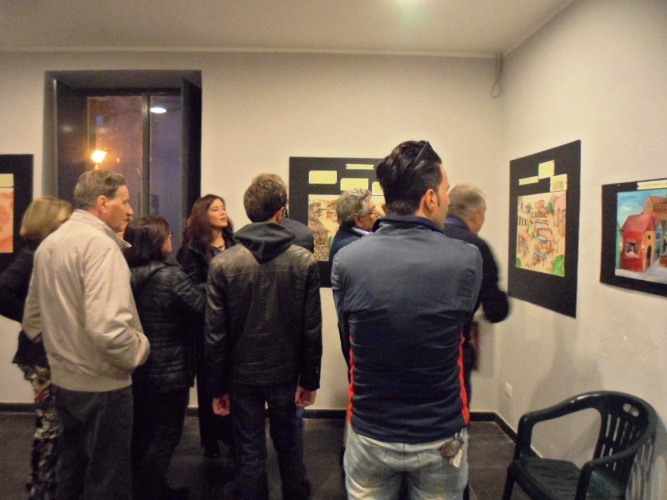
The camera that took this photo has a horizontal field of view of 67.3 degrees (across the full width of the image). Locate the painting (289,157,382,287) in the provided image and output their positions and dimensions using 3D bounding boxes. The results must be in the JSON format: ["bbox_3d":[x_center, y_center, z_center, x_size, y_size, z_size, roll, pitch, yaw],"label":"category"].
[{"bbox_3d":[0.136,-0.203,3.805,0.940,0.987,0.025,1,3,-1],"label":"painting"}]

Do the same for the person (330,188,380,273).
[{"bbox_3d":[0.162,0.527,2.619,0.320,1.689,0.460,-1,3,-34],"label":"person"}]

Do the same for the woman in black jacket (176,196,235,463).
[{"bbox_3d":[-0.816,0.484,3.259,0.440,1.684,0.310,-1,3,-34],"label":"woman in black jacket"}]

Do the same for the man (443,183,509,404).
[{"bbox_3d":[0.596,0.534,2.460,0.530,1.703,0.400,3,3,37],"label":"man"}]

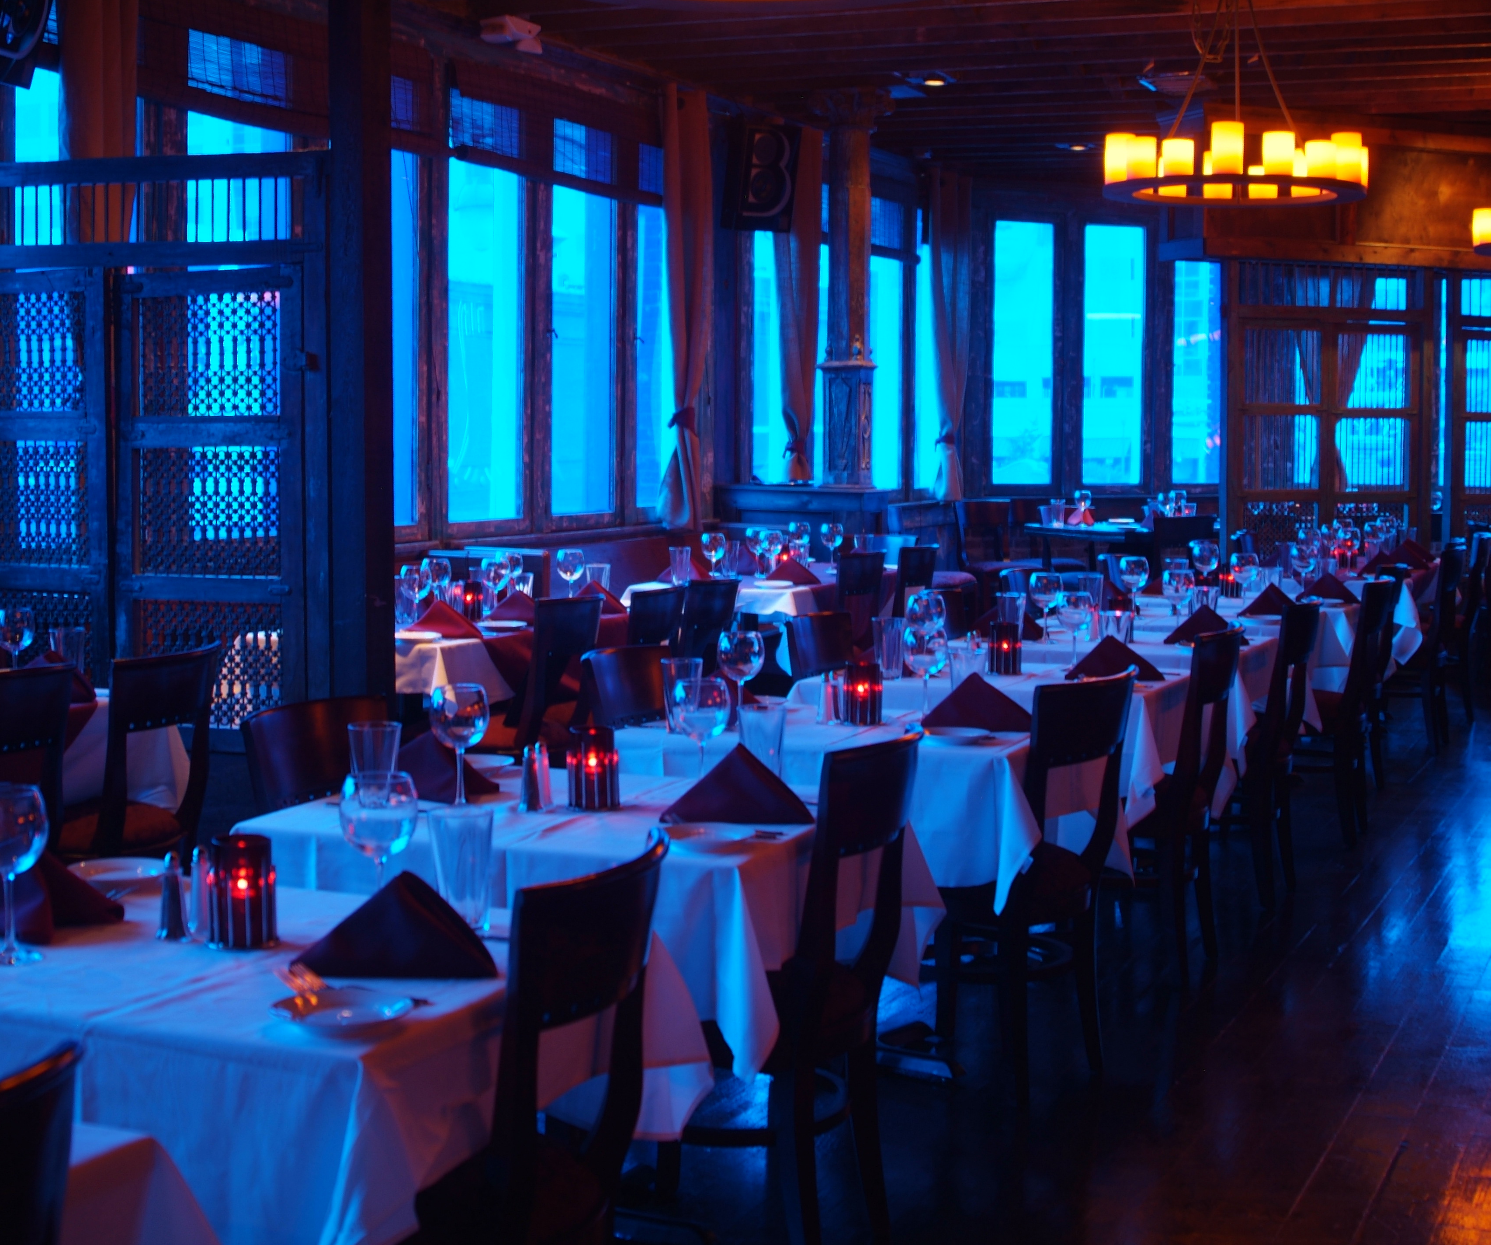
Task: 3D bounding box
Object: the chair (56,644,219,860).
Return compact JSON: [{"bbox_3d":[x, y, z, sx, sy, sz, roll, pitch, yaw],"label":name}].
[{"bbox_3d":[-1.590,0.511,5.180,0.530,0.900,0.440,2,5,18],"label":"chair"}]

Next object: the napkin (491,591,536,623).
[{"bbox_3d":[-0.697,-0.051,6.750,0.240,0.115,0.155,1,5,5],"label":"napkin"}]

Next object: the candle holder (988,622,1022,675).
[{"bbox_3d":[0.669,0.069,5.601,0.090,0.125,0.090,1,5,0],"label":"candle holder"}]

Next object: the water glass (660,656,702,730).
[{"bbox_3d":[-0.132,0.151,4.483,0.084,0.147,0.084,1,5,0],"label":"water glass"}]

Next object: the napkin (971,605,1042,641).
[{"bbox_3d":[0.775,-0.008,6.483,0.235,0.115,0.160,2,5,10],"label":"napkin"}]

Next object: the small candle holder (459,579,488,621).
[{"bbox_3d":[-0.852,-0.065,6.804,0.090,0.125,0.090,1,5,0],"label":"small candle holder"}]

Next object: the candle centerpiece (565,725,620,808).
[{"bbox_3d":[-0.254,0.242,3.661,0.085,0.136,0.085,0,5,0],"label":"candle centerpiece"}]

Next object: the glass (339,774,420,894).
[{"bbox_3d":[-0.454,0.287,2.708,0.099,0.211,0.099,0,5,0],"label":"glass"}]

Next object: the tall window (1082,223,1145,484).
[{"bbox_3d":[2.708,-1.979,16.000,0.530,1.926,0.080,-2,5,-18],"label":"tall window"}]

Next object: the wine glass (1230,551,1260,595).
[{"bbox_3d":[1.938,-0.160,8.411,0.108,0.207,0.108,1,5,13],"label":"wine glass"}]

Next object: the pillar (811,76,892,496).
[{"bbox_3d":[0.522,-1.649,10.808,0.310,1.950,0.310,3,6,24],"label":"pillar"}]

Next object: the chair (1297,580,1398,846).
[{"bbox_3d":[1.934,0.292,7.506,0.520,0.870,0.430,2,5,25],"label":"chair"}]

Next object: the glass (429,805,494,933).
[{"bbox_3d":[-0.377,0.333,2.924,0.089,0.157,0.089,0,5,0],"label":"glass"}]

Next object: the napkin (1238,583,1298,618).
[{"bbox_3d":[1.946,-0.091,8.041,0.255,0.130,0.160,1,5,13],"label":"napkin"}]

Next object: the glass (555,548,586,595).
[{"bbox_3d":[-0.678,-0.169,8.437,0.107,0.218,0.107,0,5,0],"label":"glass"}]

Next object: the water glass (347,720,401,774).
[{"bbox_3d":[-0.647,0.259,3.796,0.092,0.157,0.092,2,5,25],"label":"water glass"}]

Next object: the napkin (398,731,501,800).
[{"bbox_3d":[-0.588,0.258,4.031,0.261,0.118,0.150,2,5,25],"label":"napkin"}]

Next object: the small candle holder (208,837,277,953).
[{"bbox_3d":[-0.617,0.331,2.669,0.091,0.125,0.091,1,5,0],"label":"small candle holder"}]

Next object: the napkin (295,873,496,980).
[{"bbox_3d":[-0.418,0.367,2.701,0.253,0.128,0.148,1,5,12],"label":"napkin"}]

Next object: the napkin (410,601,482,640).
[{"bbox_3d":[-0.978,-0.021,7.317,0.285,0.118,0.170,3,6,33],"label":"napkin"}]

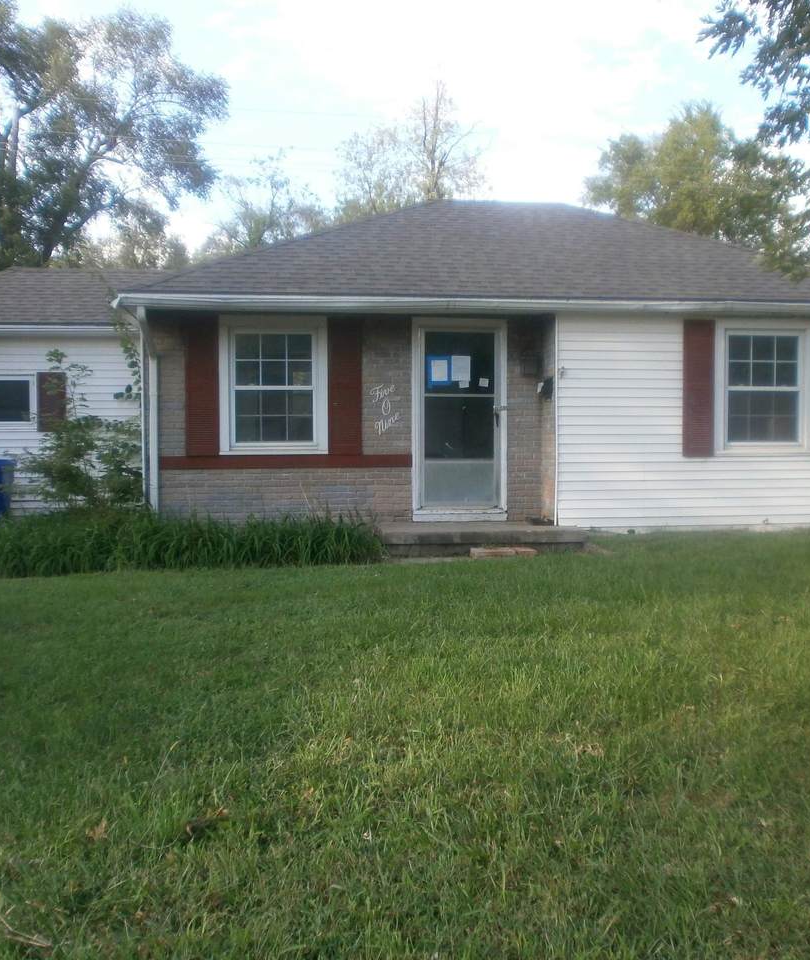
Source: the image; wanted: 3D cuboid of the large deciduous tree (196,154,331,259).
[{"bbox_3d":[-5.254,-6.162,37.218,6.000,11.809,6.000,0,2,-6],"label":"large deciduous tree"}]

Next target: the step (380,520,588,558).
[{"bbox_3d":[0.707,0.635,10.699,2.121,0.270,1.420,0,2,-6],"label":"step"}]

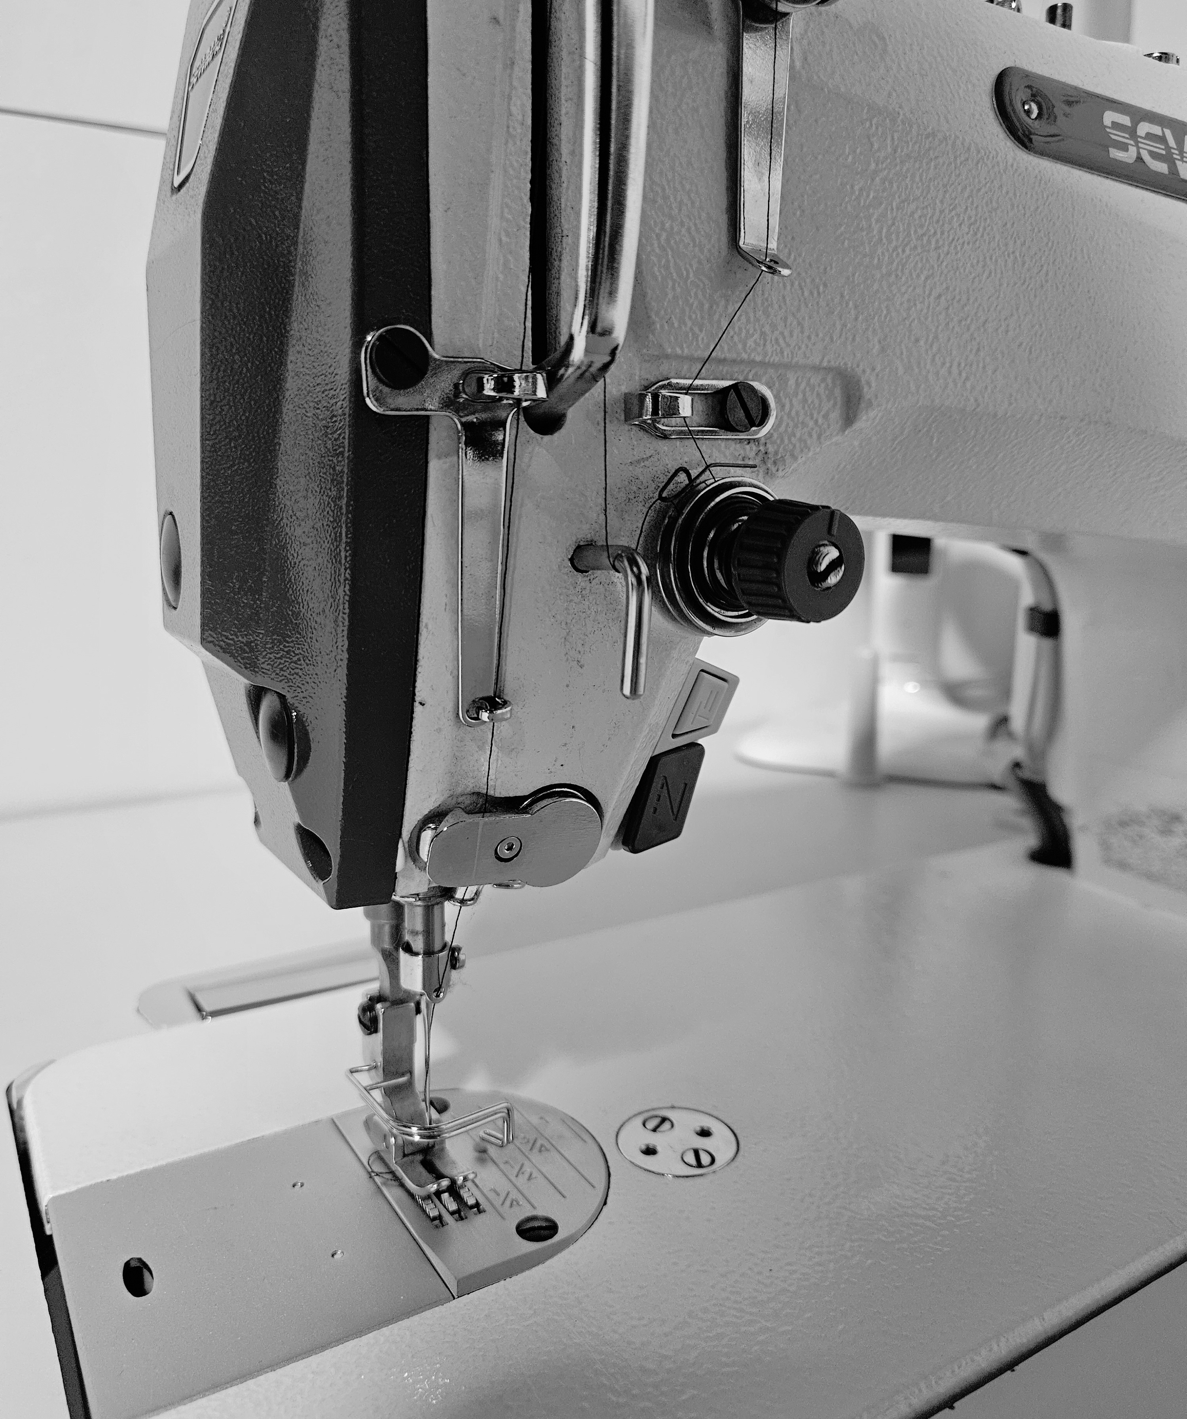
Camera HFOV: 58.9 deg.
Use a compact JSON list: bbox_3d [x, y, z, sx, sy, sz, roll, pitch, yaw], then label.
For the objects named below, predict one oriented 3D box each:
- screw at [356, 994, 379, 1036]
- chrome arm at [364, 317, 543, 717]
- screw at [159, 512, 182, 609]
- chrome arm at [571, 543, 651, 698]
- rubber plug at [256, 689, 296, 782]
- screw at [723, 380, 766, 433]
[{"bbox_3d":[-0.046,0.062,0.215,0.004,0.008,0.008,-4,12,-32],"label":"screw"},{"bbox_3d":[-0.022,-0.027,0.167,0.028,0.063,0.009,-4,12,-32],"label":"chrome arm"},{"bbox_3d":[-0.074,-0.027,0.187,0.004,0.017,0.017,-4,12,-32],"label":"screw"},{"bbox_3d":[0.003,-0.015,0.180,0.004,0.025,0.021,-4,12,-32],"label":"chrome arm"},{"bbox_3d":[-0.053,0.005,0.179,0.004,0.016,0.016,-4,12,-32],"label":"rubber plug"},{"bbox_3d":[0.027,-0.056,0.197,0.009,0.009,0.004,-4,12,-32],"label":"screw"}]

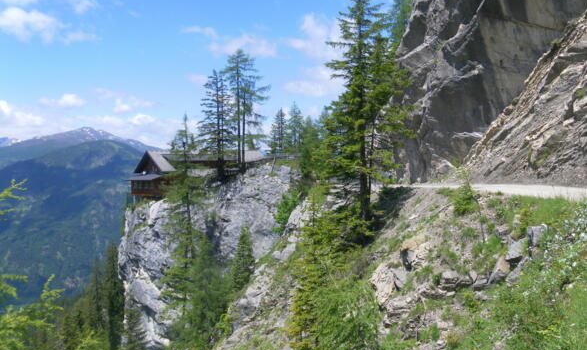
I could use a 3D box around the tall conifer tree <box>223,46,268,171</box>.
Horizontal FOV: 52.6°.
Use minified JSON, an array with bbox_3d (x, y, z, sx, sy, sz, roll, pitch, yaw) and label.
[{"bbox_3d":[-6.495,-8.844,82.000,6.080,16.997,5.472,0,1,0],"label":"tall conifer tree"}]

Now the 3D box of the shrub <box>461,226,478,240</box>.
[{"bbox_3d":[6.229,2.035,21.000,0.637,0.495,0.573,0,1,0],"label":"shrub"}]

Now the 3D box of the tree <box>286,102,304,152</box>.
[{"bbox_3d":[0.327,-7.765,97.000,2.942,8.500,2.942,0,1,0],"label":"tree"}]

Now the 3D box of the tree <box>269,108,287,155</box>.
[{"bbox_3d":[-2.562,-6.884,95.000,2.882,7.845,2.882,0,1,0],"label":"tree"}]

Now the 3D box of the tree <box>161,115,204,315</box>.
[{"bbox_3d":[-10.475,3.916,56.000,4.152,19.063,3.945,0,1,0],"label":"tree"}]

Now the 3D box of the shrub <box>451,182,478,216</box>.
[{"bbox_3d":[6.667,0.911,23.000,1.008,1.318,0.907,0,1,0],"label":"shrub"}]

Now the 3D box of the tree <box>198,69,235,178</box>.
[{"bbox_3d":[-10.516,-6.808,80.000,5.123,14.830,4.867,0,1,0],"label":"tree"}]

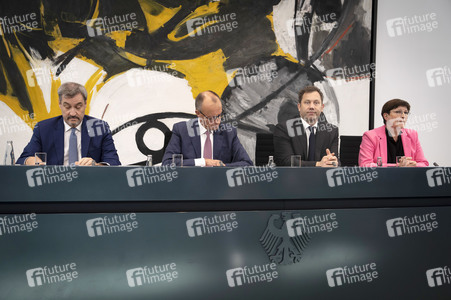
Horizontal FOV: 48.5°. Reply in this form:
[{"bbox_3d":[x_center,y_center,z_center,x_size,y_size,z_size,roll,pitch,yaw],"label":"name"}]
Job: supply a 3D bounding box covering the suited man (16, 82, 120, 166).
[{"bbox_3d":[-0.885,0.250,2.850,0.620,1.280,0.750,0,2,-14],"label":"suited man"}]

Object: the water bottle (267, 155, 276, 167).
[{"bbox_3d":[0.277,0.115,3.000,0.054,0.150,0.054,0,2,-11],"label":"water bottle"}]

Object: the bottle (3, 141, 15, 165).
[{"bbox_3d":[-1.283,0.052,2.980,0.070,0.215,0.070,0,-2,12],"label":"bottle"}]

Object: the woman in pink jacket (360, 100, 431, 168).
[{"bbox_3d":[1.210,0.260,3.460,0.520,1.250,0.720,0,2,-17],"label":"woman in pink jacket"}]

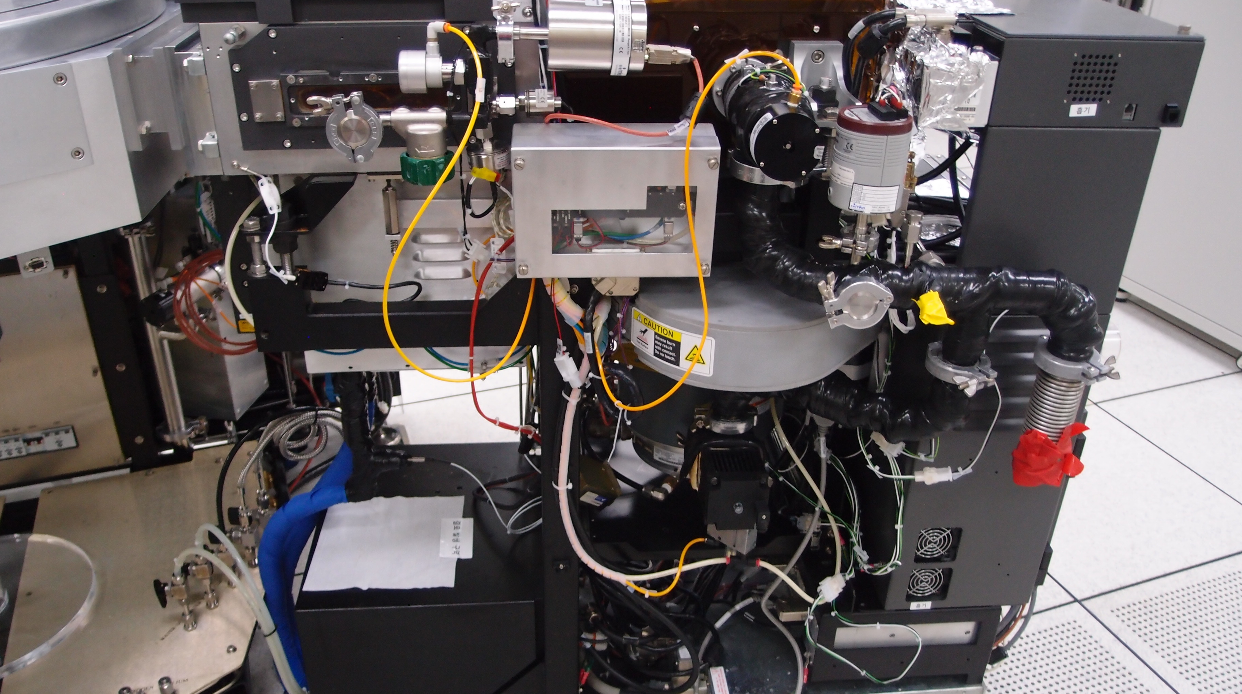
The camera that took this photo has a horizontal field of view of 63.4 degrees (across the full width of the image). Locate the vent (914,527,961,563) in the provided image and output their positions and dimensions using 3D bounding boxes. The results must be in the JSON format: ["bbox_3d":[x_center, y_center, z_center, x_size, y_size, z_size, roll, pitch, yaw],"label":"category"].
[{"bbox_3d":[0.443,0.275,1.413,0.061,0.062,0.015,-1,29,-4],"label":"vent"}]

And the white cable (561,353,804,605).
[{"bbox_3d":[0.096,0.197,1.421,0.380,0.385,0.080,-1,29,-4],"label":"white cable"}]

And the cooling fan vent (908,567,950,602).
[{"bbox_3d":[0.441,0.335,1.447,0.061,0.061,0.015,-1,29,-4],"label":"cooling fan vent"}]

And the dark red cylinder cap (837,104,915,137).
[{"bbox_3d":[0.292,-0.260,1.153,0.087,0.015,0.087,1,28,-1],"label":"dark red cylinder cap"}]

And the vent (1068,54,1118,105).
[{"bbox_3d":[0.517,-0.296,1.105,0.052,0.052,0.010,-1,29,-4],"label":"vent"}]

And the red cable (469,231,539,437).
[{"bbox_3d":[-0.153,-0.007,1.301,0.085,0.285,0.090,-1,29,-4],"label":"red cable"}]

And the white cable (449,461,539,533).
[{"bbox_3d":[-0.225,0.255,1.784,0.175,0.040,0.190,-1,29,-4],"label":"white cable"}]

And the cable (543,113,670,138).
[{"bbox_3d":[-0.017,-0.256,1.162,0.146,0.023,0.050,-1,29,-4],"label":"cable"}]

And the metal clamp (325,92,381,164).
[{"bbox_3d":[-0.289,-0.238,1.092,0.057,0.075,0.022,-1,29,-4],"label":"metal clamp"}]

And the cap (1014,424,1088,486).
[{"bbox_3d":[0.522,0.131,1.225,0.084,0.064,0.066,-1,29,-4],"label":"cap"}]

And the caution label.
[{"bbox_3d":[0.061,-0.005,1.284,0.129,0.054,0.012,21,34,32],"label":"caution label"}]

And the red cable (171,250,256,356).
[{"bbox_3d":[-0.606,-0.067,1.518,0.140,0.155,0.075,-1,29,-4],"label":"red cable"}]

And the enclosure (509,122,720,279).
[{"bbox_3d":[-0.009,-0.170,1.167,0.226,0.153,0.095,-1,29,-4],"label":"enclosure"}]

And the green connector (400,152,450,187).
[{"bbox_3d":[-0.224,-0.203,1.150,0.056,0.027,0.056,-1,29,-4],"label":"green connector"}]

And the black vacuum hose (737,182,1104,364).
[{"bbox_3d":[0.361,-0.084,1.188,0.420,0.175,0.175,-1,29,-4],"label":"black vacuum hose"}]

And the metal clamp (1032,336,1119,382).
[{"bbox_3d":[0.525,0.015,1.162,0.080,0.026,0.090,-15,32,-27],"label":"metal clamp"}]

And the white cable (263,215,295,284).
[{"bbox_3d":[-0.406,-0.116,1.193,0.034,0.080,0.025,-1,29,-4],"label":"white cable"}]

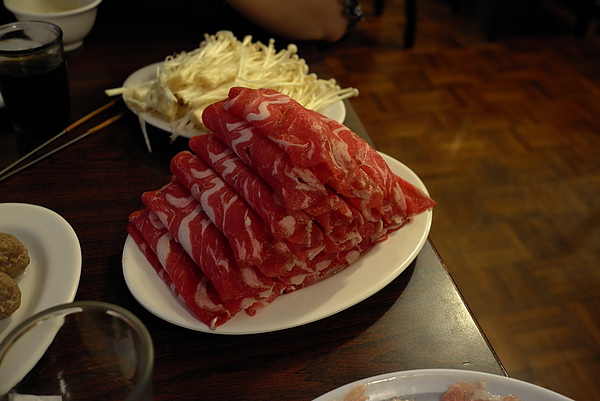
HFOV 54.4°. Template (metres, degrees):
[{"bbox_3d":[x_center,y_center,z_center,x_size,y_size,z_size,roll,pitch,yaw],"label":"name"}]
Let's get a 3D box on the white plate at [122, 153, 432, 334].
[{"bbox_3d":[-0.010,0.026,0.492,0.278,0.027,0.200,-25,50,-30],"label":"white plate"}]

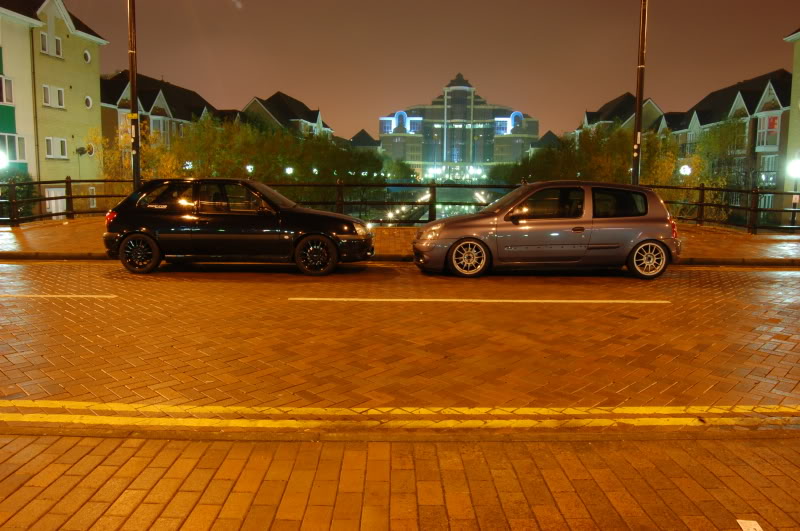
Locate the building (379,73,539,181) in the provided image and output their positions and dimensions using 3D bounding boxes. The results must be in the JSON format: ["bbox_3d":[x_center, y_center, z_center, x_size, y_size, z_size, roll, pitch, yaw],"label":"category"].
[{"bbox_3d":[24.673,-56.162,247.287,63.000,45.100,38.000,1,8,5],"label":"building"}]

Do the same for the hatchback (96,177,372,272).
[{"bbox_3d":[-2.296,-0.621,8.966,3.820,1.320,1.635,1,8,0],"label":"hatchback"}]

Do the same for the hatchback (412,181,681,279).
[{"bbox_3d":[2.137,-0.594,8.965,3.800,1.370,1.640,1,8,0],"label":"hatchback"}]

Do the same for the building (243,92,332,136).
[{"bbox_3d":[-16.999,-17.003,84.466,10.500,13.900,22.000,1,8,5],"label":"building"}]

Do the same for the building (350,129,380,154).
[{"bbox_3d":[-8.796,-25.787,145.331,10.000,13.800,20.000,1,8,5],"label":"building"}]

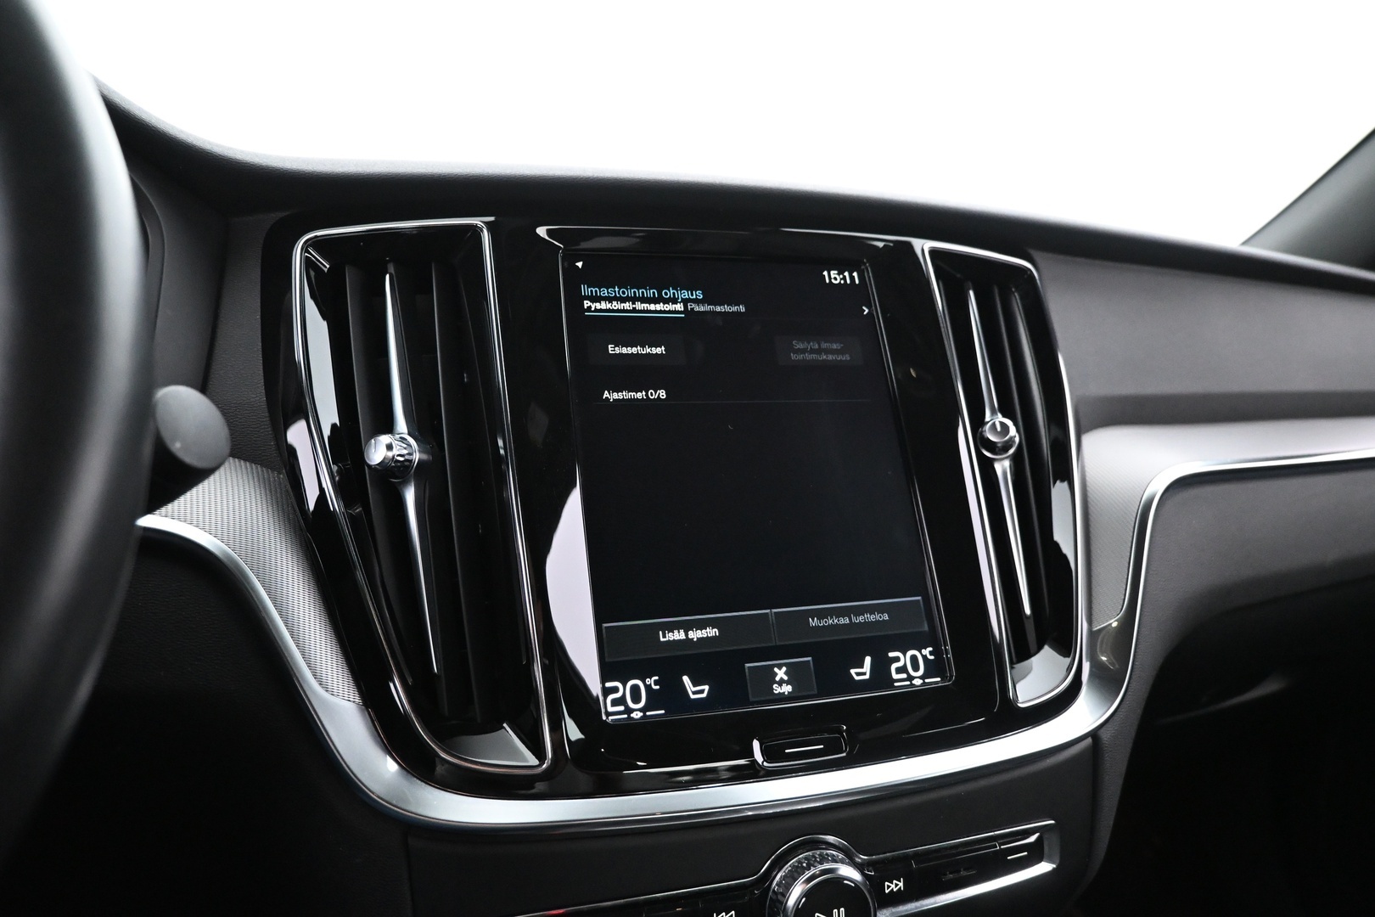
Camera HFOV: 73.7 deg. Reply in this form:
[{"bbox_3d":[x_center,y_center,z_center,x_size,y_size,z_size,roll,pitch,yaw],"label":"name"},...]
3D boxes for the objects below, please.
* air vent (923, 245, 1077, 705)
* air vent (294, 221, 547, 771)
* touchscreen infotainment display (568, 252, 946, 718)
[{"bbox_3d":[0.139,0.005,0.412,0.081,0.211,0.040,7,-22,-30],"label":"air vent"},{"bbox_3d":[-0.100,0.012,0.343,0.081,0.211,0.040,-10,-17,-2],"label":"air vent"},{"bbox_3d":[0.025,0.003,0.360,0.137,0.183,0.015,-2,-19,-16],"label":"touchscreen infotainment display"}]

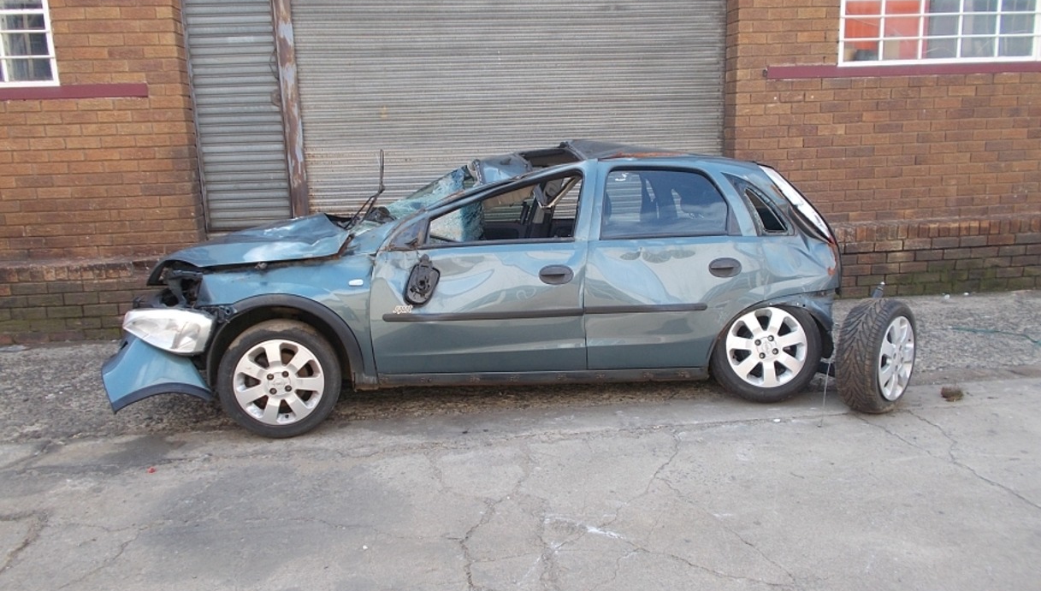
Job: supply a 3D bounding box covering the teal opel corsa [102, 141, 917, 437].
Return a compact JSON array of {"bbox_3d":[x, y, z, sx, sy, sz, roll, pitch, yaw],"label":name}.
[{"bbox_3d":[-0.129,-0.181,4.597,3.910,1.410,1.720,-1,10,-5],"label":"teal opel corsa"}]

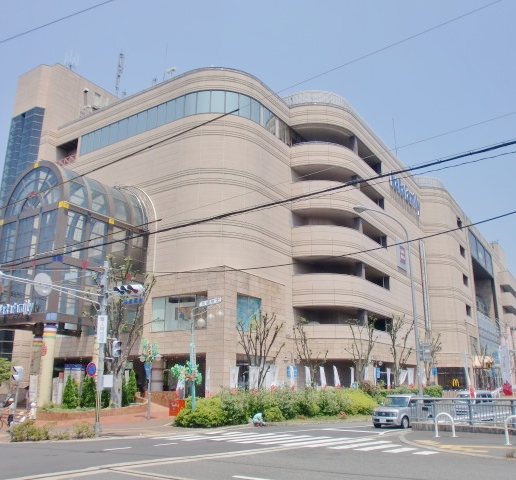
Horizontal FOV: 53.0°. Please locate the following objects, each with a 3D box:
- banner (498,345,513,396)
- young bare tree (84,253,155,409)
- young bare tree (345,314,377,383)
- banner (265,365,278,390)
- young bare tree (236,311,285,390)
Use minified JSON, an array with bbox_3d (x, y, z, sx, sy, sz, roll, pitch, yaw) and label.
[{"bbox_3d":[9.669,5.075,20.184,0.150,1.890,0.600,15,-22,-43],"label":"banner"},{"bbox_3d":[-10.140,6.544,38.180,4.800,11.140,5.200,0,-16,0],"label":"young bare tree"},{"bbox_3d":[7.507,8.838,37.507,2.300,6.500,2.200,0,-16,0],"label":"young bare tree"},{"bbox_3d":[0.865,8.905,33.126,0.620,1.720,0.120,2,-16,-5],"label":"banner"},{"bbox_3d":[0.172,8.017,35.674,3.000,6.330,3.300,0,-16,0],"label":"young bare tree"}]

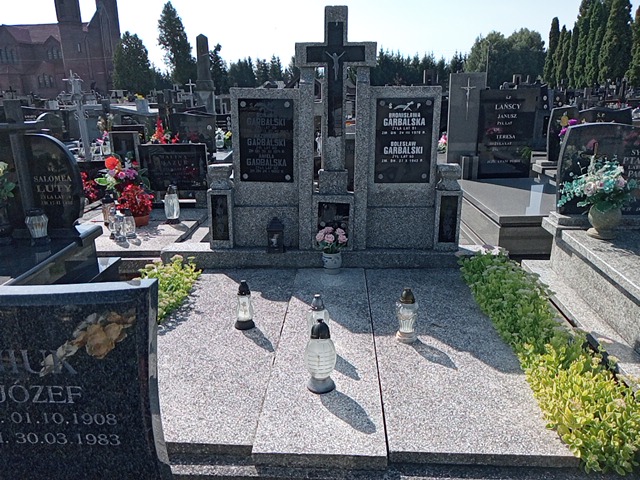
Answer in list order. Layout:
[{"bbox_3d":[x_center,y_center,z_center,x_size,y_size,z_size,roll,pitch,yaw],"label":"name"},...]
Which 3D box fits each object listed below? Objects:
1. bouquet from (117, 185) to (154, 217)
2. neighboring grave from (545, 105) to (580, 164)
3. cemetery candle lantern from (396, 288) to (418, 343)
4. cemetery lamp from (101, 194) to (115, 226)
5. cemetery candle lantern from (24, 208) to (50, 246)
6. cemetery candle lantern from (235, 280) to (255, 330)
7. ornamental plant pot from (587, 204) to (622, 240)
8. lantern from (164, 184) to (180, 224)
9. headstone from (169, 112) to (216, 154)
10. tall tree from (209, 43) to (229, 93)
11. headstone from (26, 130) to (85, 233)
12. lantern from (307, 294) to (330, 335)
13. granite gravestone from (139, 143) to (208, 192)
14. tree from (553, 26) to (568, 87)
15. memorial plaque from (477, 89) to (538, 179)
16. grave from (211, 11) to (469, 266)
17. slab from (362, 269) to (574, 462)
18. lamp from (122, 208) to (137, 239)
[{"bbox_3d":[-1.592,-0.338,4.466,0.330,0.260,0.310,1,16,2],"label":"bouquet"},{"bbox_3d":[2.735,-1.173,5.805,0.370,0.607,0.110,1,16,2],"label":"neighboring grave"},{"bbox_3d":[0.461,0.398,2.672,0.110,0.280,0.110,1,17,2],"label":"cemetery candle lantern"},{"bbox_3d":[-1.962,-0.291,4.792,0.130,0.295,0.130,1,17,2],"label":"cemetery lamp"},{"bbox_3d":[-2.236,-0.106,4.095,0.175,0.275,0.175,1,17,2],"label":"cemetery candle lantern"},{"bbox_3d":[-0.395,0.342,2.722,0.105,0.259,0.105,1,16,2],"label":"cemetery candle lantern"},{"bbox_3d":[2.000,-0.133,3.649,0.230,0.225,0.230,1,15,3],"label":"ornamental plant pot"},{"bbox_3d":[-1.310,-0.316,4.598,0.132,0.340,0.132,1,16,2],"label":"lantern"},{"bbox_3d":[-1.819,-1.527,7.473,0.650,0.582,0.130,1,16,2],"label":"headstone"},{"bbox_3d":[-10.306,-16.250,52.934,2.410,7.320,2.410,1,15,3],"label":"tall tree"},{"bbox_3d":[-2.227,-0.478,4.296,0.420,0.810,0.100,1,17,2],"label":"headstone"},{"bbox_3d":[-0.007,0.400,2.537,0.118,0.284,0.118,1,15,3],"label":"lantern"},{"bbox_3d":[-1.503,-0.764,5.372,0.680,0.500,0.100,1,17,2],"label":"granite gravestone"},{"bbox_3d":[19.733,-14.277,42.706,1.250,6.200,1.250,1,16,2],"label":"tree"},{"bbox_3d":[2.236,-1.254,6.187,0.720,1.060,0.090,1,15,3],"label":"memorial plaque"},{"bbox_3d":[0.087,-0.682,3.469,1.730,1.624,0.280,1,16,2],"label":"grave"},{"bbox_3d":[0.641,0.522,2.824,0.676,0.050,1.929,1,17,3],"label":"slab"},{"bbox_3d":[-1.710,-0.157,4.630,0.118,0.255,0.118,1,15,3],"label":"lamp"}]

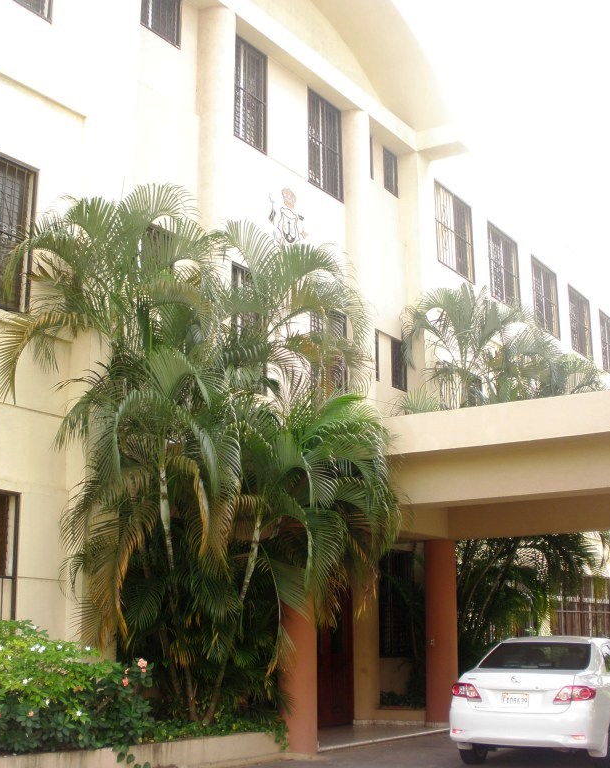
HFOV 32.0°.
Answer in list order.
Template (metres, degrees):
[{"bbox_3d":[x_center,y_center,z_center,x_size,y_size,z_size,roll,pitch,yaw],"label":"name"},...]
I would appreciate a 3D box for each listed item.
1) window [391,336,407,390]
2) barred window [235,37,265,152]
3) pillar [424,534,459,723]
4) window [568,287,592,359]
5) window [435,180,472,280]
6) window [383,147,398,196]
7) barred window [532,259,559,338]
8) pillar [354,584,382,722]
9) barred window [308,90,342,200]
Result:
[{"bbox_3d":[1.879,-0.384,21.163,0.150,1.027,0.643,-9,-16,32],"label":"window"},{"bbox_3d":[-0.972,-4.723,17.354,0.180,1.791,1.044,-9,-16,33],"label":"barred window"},{"bbox_3d":[2.273,4.142,17.769,0.529,2.994,0.529,0,-13,0],"label":"pillar"},{"bbox_3d":[8.069,-1.753,31.090,0.150,1.909,1.834,-9,-16,32],"label":"window"},{"bbox_3d":[3.270,-3.304,23.478,0.180,1.834,1.776,-9,-16,33],"label":"window"},{"bbox_3d":[1.781,-4.375,21.993,0.150,0.941,0.624,-9,-16,32],"label":"window"},{"bbox_3d":[6.525,-2.315,28.790,0.150,1.909,1.881,-9,-16,32],"label":"barred window"},{"bbox_3d":[1.039,4.198,17.773,0.480,2.844,0.480,0,-14,0],"label":"pillar"},{"bbox_3d":[0.386,-4.414,19.799,0.150,1.891,1.286,-9,-16,32],"label":"barred window"}]

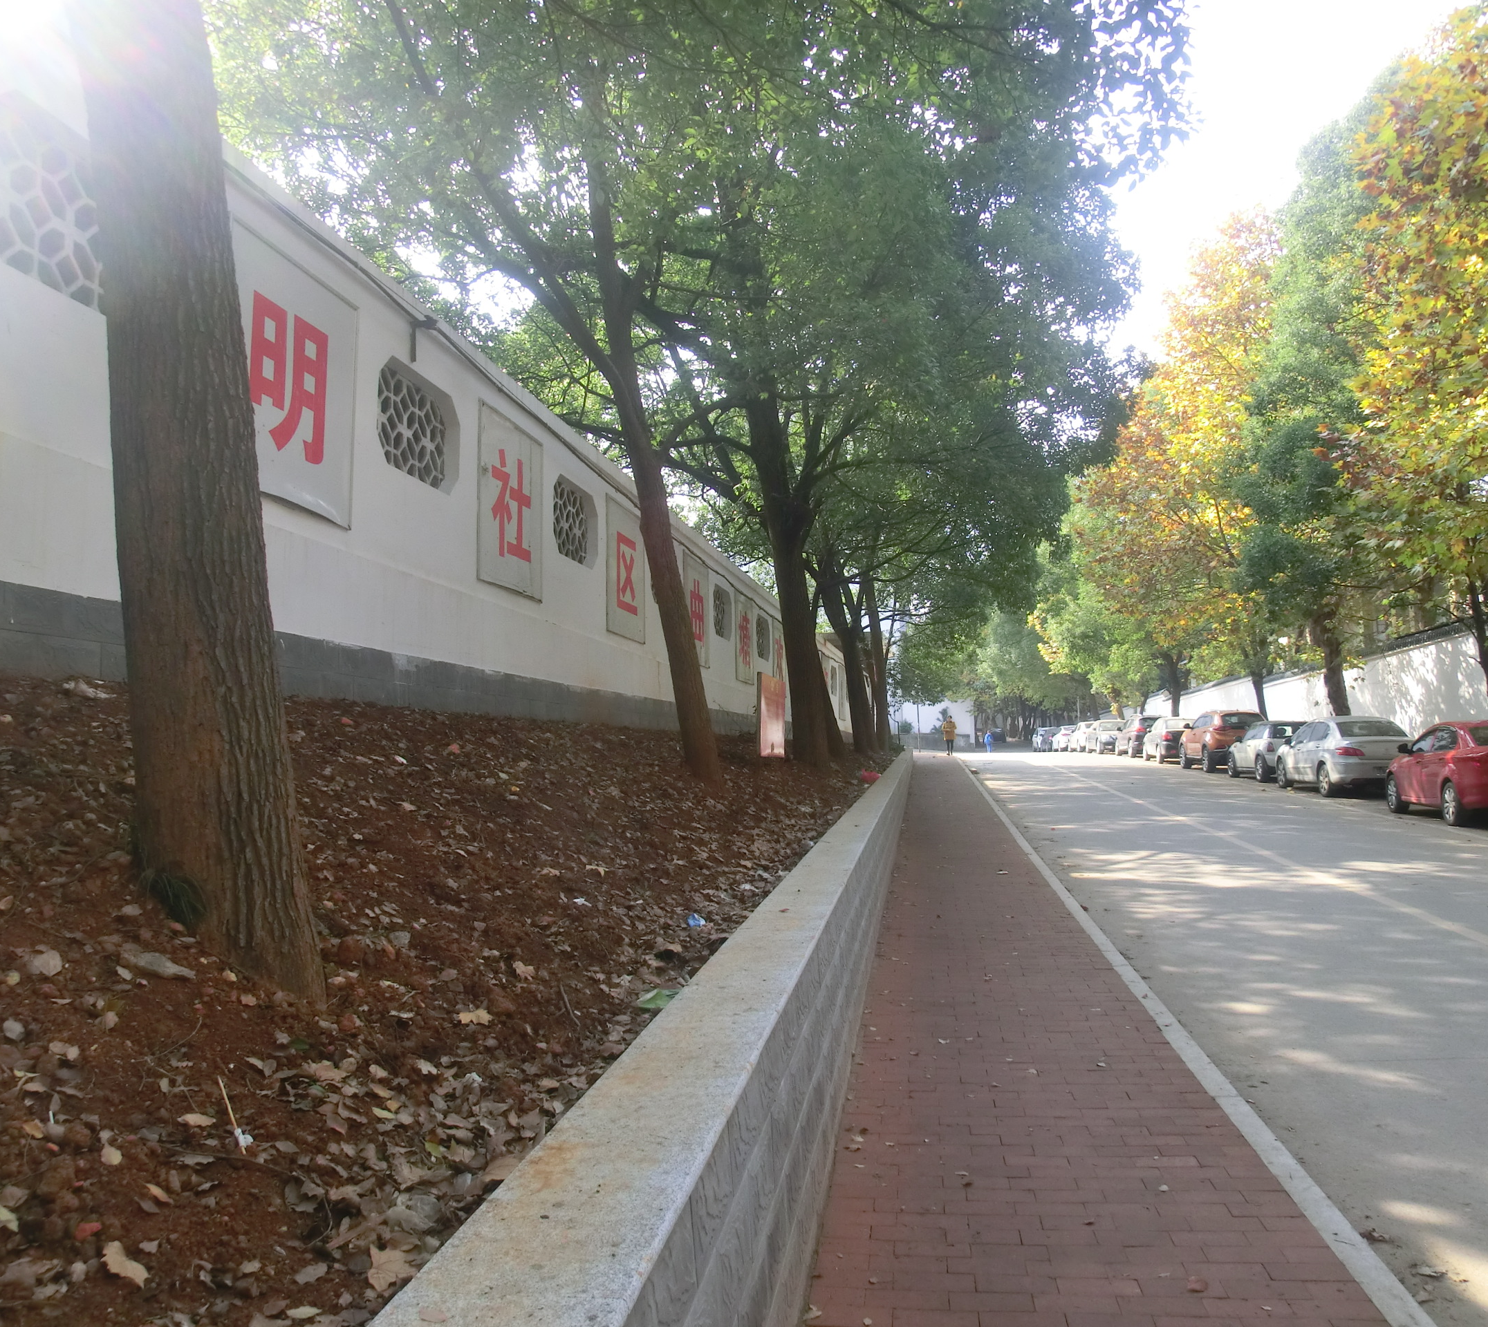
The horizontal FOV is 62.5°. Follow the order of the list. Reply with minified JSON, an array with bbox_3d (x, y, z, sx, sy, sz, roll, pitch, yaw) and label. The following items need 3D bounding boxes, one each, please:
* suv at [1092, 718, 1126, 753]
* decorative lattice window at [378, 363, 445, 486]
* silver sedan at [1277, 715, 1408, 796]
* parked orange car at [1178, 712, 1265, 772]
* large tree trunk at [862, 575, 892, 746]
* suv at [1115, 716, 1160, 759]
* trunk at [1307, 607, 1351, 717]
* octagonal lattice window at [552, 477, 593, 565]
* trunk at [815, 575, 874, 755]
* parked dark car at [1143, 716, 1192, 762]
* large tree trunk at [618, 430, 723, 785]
[{"bbox_3d":[16.617,3.265,55.360,1.760,1.600,4.300,-1,-3,7],"label":"suv"},{"bbox_3d":[-1.968,-1.366,7.161,0.130,0.616,1.091,-1,-4,10],"label":"decorative lattice window"},{"bbox_3d":[12.018,1.792,24.389,1.810,1.510,4.650,-1,-2,8],"label":"silver sedan"},{"bbox_3d":[13.679,2.198,34.812,1.800,1.660,4.350,-1,-2,7],"label":"parked orange car"},{"bbox_3d":[3.088,-0.013,28.487,0.380,4.043,0.360,-5,-5,8],"label":"large tree trunk"},{"bbox_3d":[15.424,2.732,46.917,1.820,1.650,4.450,-1,-3,8],"label":"suv"},{"bbox_3d":[14.484,0.656,29.969,0.620,4.184,0.550,-8,-5,8],"label":"trunk"},{"bbox_3d":[-1.697,-1.354,11.937,0.160,0.742,1.303,-1,-5,11],"label":"octagonal lattice window"},{"bbox_3d":[1.721,0.012,20.500,0.850,3.050,0.650,0,-4,-6],"label":"trunk"},{"bbox_3d":[14.343,2.515,40.405,1.750,1.470,4.500,-1,-2,8],"label":"parked dark car"},{"bbox_3d":[-0.502,-0.412,8.362,0.320,2.451,0.290,-12,-5,8],"label":"large tree trunk"}]

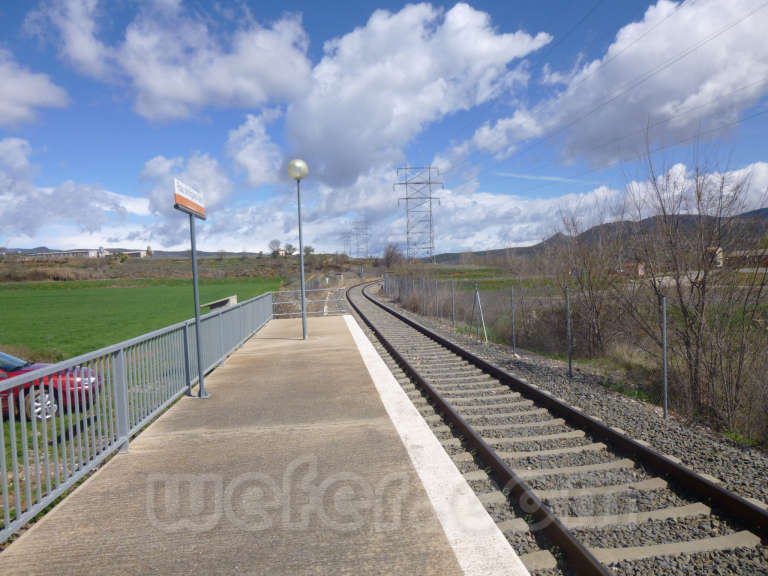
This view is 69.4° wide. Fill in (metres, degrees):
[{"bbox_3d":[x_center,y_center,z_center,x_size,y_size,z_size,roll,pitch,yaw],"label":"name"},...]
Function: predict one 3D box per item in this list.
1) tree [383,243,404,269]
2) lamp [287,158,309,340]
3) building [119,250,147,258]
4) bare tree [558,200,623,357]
[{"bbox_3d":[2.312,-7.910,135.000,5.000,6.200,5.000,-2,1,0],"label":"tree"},{"bbox_3d":[-2.059,-0.947,13.781,0.490,4.469,0.490,-2,1,-6],"label":"lamp"},{"bbox_3d":[-136.019,-18.118,300.000,12.500,3.600,5.500,-2,2,14],"label":"building"},{"bbox_3d":[5.770,-0.265,15.500,1.700,4.250,1.700,-2,1,0],"label":"bare tree"}]

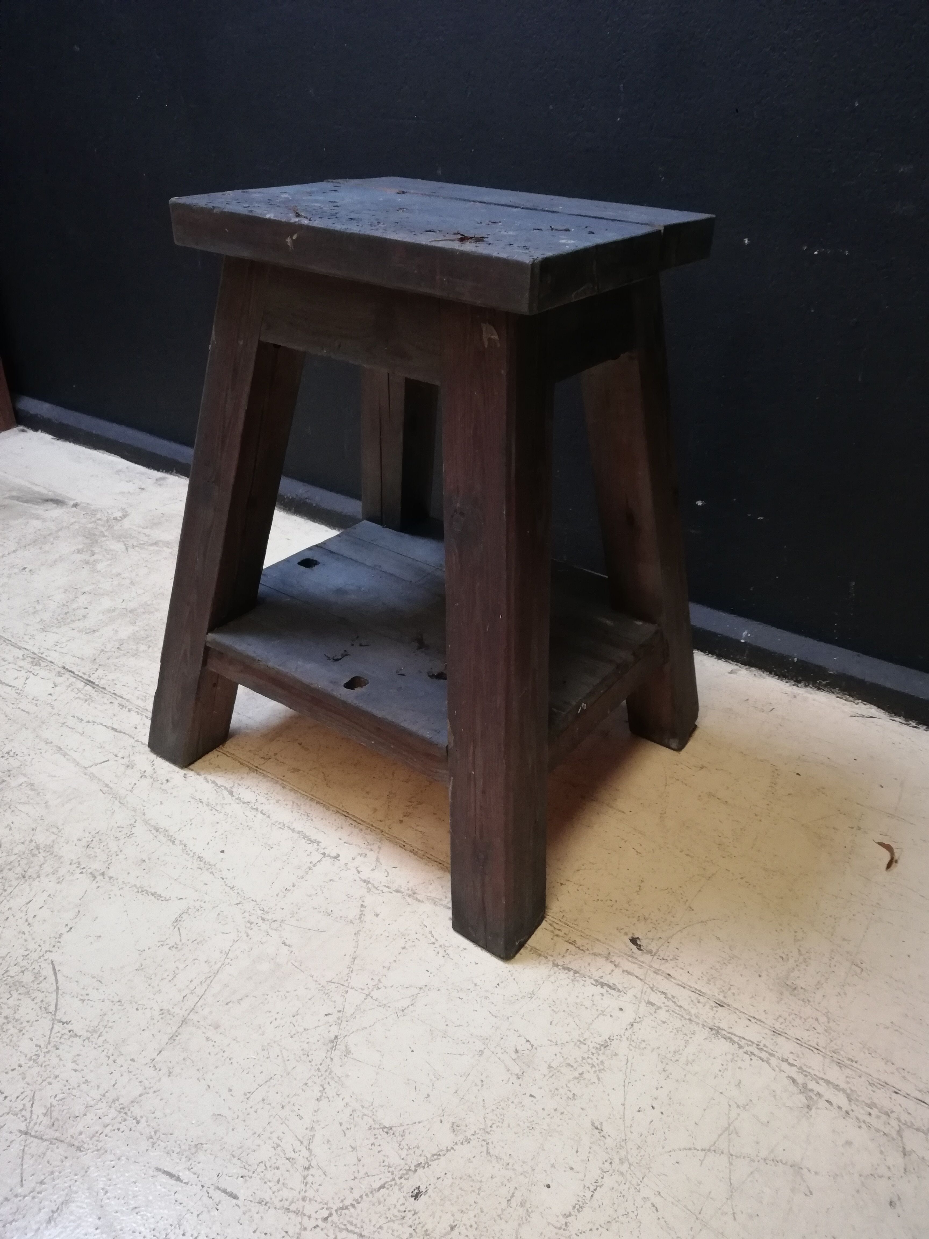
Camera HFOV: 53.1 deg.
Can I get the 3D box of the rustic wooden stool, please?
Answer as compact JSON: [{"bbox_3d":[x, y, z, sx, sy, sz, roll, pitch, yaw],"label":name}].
[{"bbox_3d":[-0.028,-0.115,1.011,0.520,0.610,0.459,22,36,29],"label":"rustic wooden stool"}]

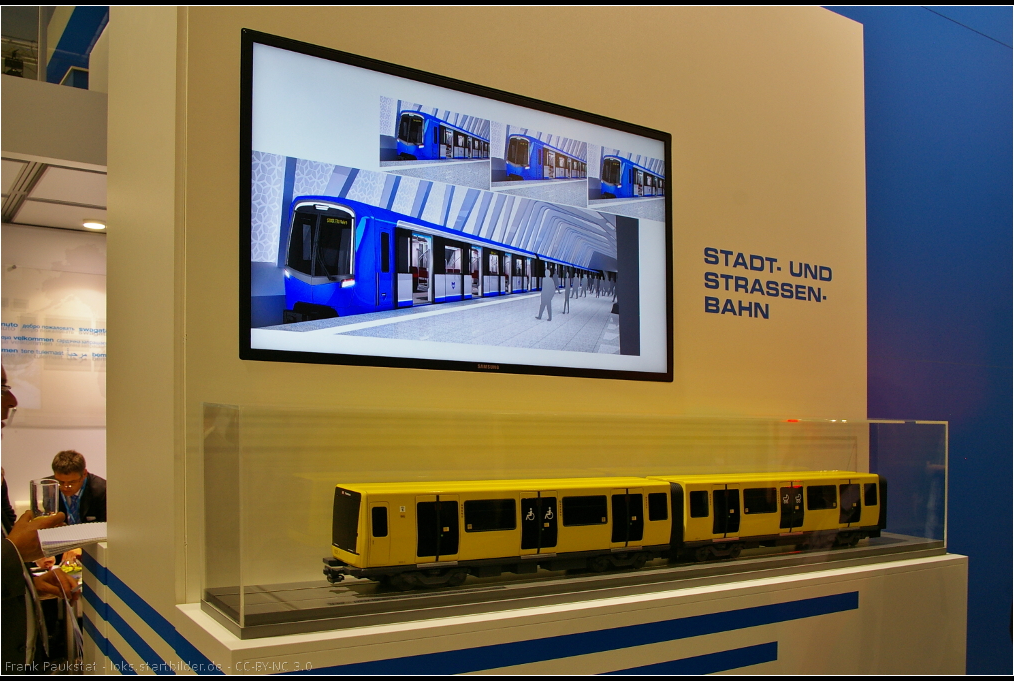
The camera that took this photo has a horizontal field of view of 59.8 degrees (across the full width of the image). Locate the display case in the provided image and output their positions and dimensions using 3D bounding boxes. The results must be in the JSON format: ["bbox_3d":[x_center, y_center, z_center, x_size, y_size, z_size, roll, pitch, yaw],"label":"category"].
[{"bbox_3d":[0.315,0.335,1.916,1.841,0.347,0.231,4,-6,-32],"label":"display case"}]

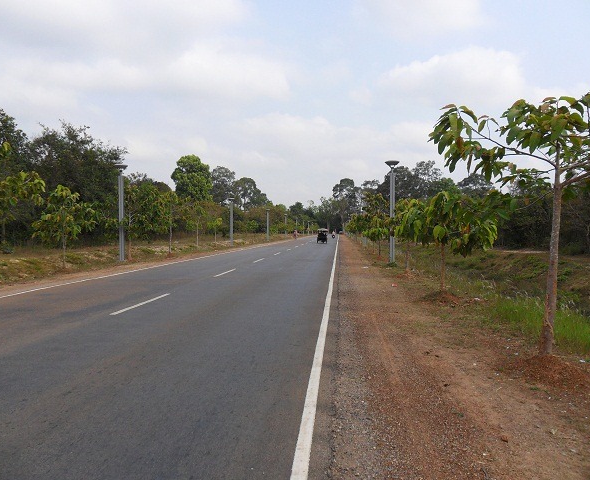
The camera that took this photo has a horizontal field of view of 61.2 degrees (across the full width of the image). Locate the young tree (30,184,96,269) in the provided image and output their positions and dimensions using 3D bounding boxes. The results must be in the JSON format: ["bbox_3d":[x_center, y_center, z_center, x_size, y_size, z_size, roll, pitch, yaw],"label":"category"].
[{"bbox_3d":[-10.198,-0.628,21.966,2.800,3.630,2.700,0,1,5],"label":"young tree"}]

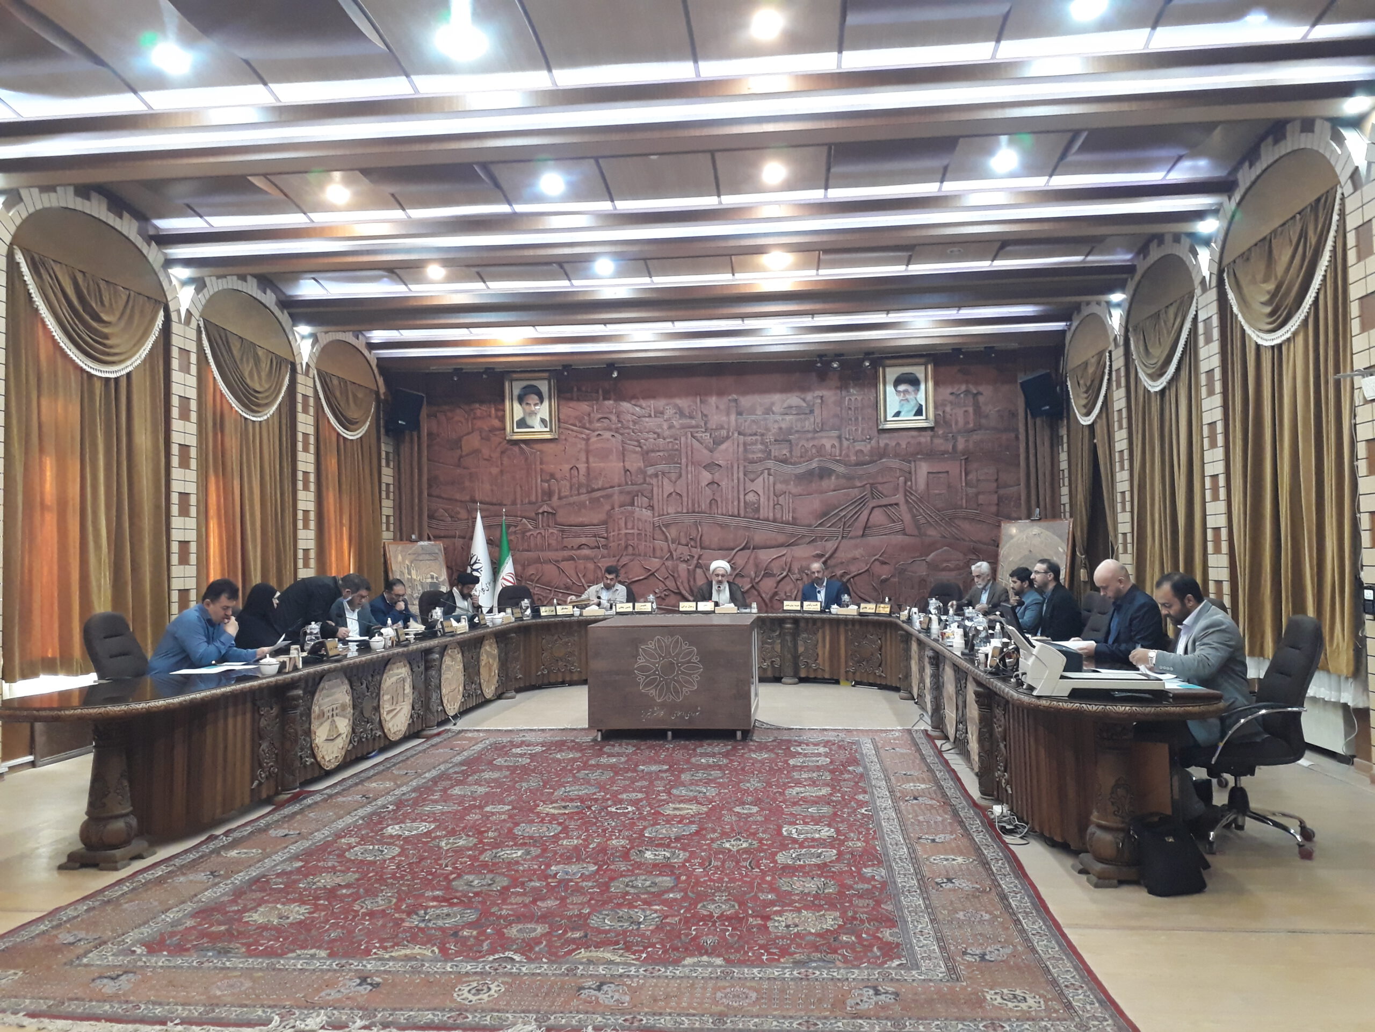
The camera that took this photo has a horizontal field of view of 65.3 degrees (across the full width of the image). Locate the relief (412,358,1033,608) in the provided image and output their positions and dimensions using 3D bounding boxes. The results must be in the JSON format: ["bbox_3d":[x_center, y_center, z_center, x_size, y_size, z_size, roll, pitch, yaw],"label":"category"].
[{"bbox_3d":[0.382,-0.295,14.206,8.045,3.480,0.180,-1,-2,6],"label":"relief"}]

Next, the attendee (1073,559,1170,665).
[{"bbox_3d":[2.521,0.926,6.252,0.670,1.330,0.520,-1,-3,-3],"label":"attendee"}]

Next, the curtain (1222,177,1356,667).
[{"bbox_3d":[4.311,-0.511,7.691,0.200,3.150,1.930,-1,-2,6],"label":"curtain"}]

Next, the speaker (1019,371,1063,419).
[{"bbox_3d":[4.420,-1.509,13.391,0.400,0.530,0.340,-15,3,38],"label":"speaker"}]

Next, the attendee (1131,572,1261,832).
[{"bbox_3d":[2.422,0.911,5.236,0.680,1.270,0.540,-1,-3,-6],"label":"attendee"}]

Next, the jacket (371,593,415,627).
[{"bbox_3d":[-2.855,1.038,10.348,0.400,0.600,0.500,-3,-3,33],"label":"jacket"}]

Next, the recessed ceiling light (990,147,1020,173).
[{"bbox_3d":[2.333,-2.615,7.912,0.170,0.060,0.170,-1,-3,5],"label":"recessed ceiling light"}]

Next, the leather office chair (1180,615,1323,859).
[{"bbox_3d":[2.671,1.020,5.123,0.670,1.090,0.610,-2,-2,9],"label":"leather office chair"}]

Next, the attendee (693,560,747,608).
[{"bbox_3d":[0.382,1.228,12.681,0.620,1.380,0.680,-1,-3,5],"label":"attendee"}]

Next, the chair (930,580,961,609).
[{"bbox_3d":[2.951,1.319,12.275,0.620,1.090,0.680,-2,-3,23],"label":"chair"}]

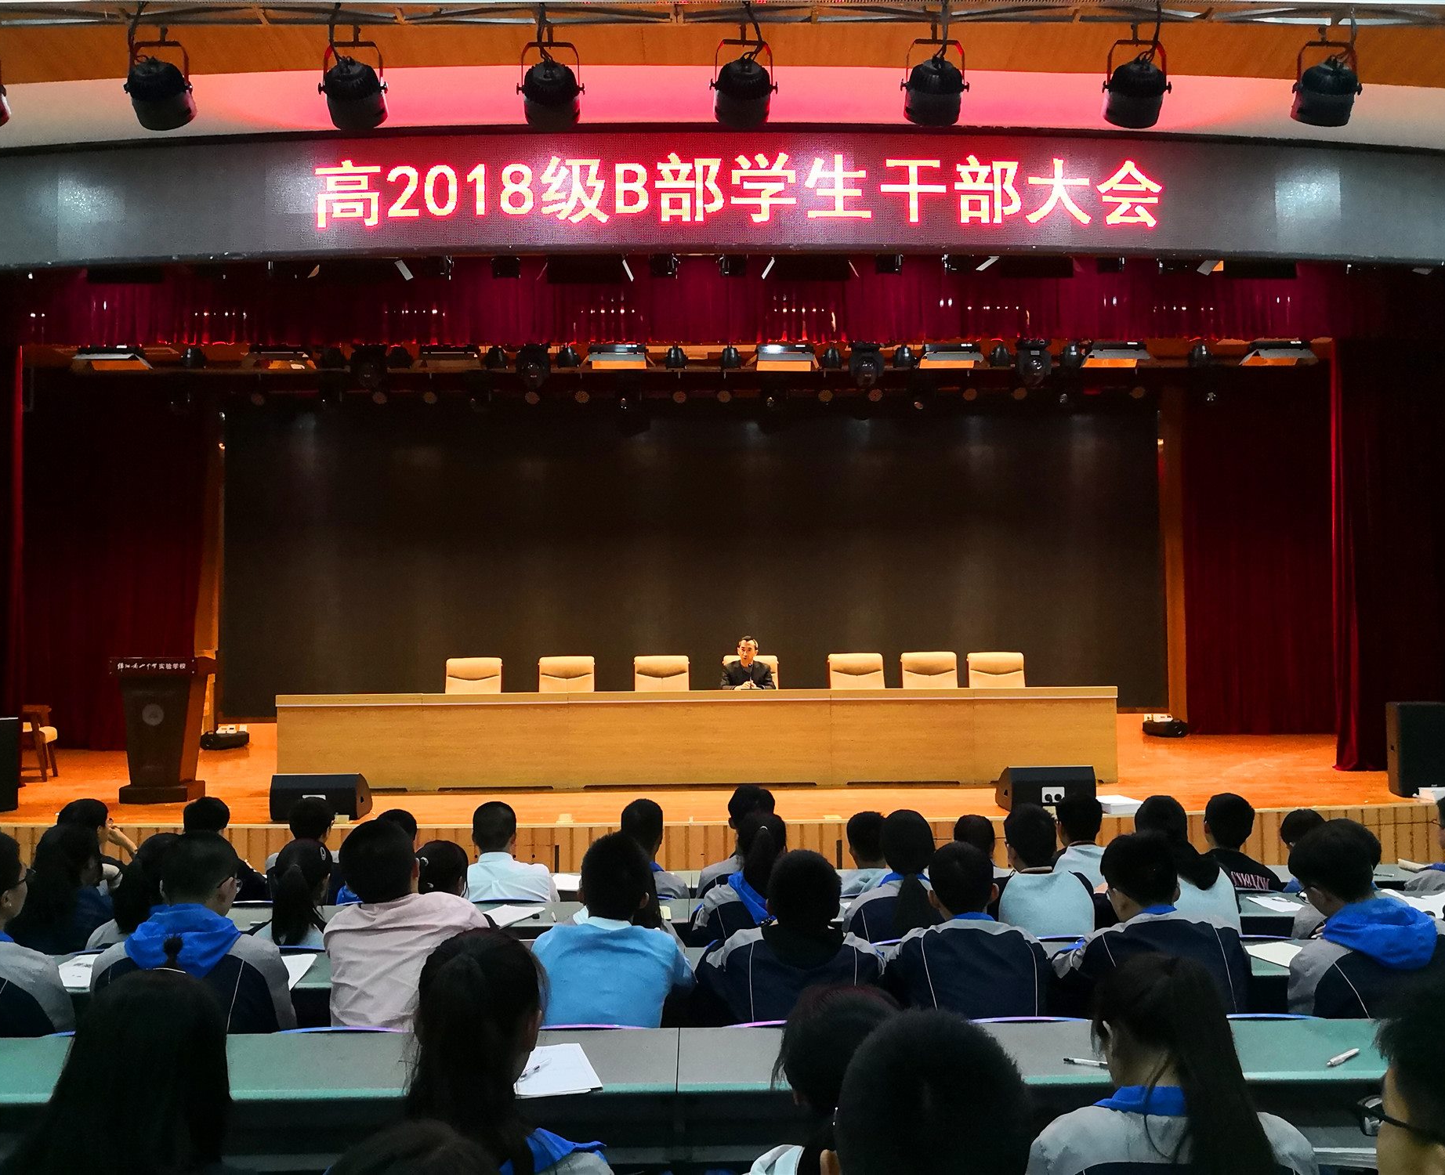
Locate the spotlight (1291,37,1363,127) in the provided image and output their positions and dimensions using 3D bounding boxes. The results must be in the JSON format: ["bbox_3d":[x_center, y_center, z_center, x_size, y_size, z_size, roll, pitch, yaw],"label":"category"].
[{"bbox_3d":[2.649,-2.237,5.370,0.285,0.401,0.280,0,-2,-2],"label":"spotlight"}]

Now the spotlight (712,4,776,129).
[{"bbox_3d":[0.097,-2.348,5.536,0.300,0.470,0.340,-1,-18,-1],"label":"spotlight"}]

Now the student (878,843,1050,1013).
[{"bbox_3d":[0.615,1.257,3.380,0.480,1.171,0.740,0,-2,-2],"label":"student"}]

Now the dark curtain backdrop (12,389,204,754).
[{"bbox_3d":[-7.399,-0.283,14.886,2.359,4.477,0.250,-1,-3,-1],"label":"dark curtain backdrop"}]

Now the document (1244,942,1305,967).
[{"bbox_3d":[1.664,1.069,3.558,0.205,0.008,0.290,1,-4,-21],"label":"document"}]

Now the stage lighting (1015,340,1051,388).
[{"bbox_3d":[3.027,-2.175,11.900,0.350,0.465,0.320,0,-2,-2],"label":"stage lighting"}]

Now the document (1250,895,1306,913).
[{"bbox_3d":[2.115,1.188,4.595,0.160,0.008,0.285,0,-4,-1],"label":"document"}]

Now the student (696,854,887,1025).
[{"bbox_3d":[0.179,1.280,3.379,0.490,1.141,0.700,-1,-3,-1],"label":"student"}]

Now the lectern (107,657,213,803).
[{"bbox_3d":[-4.250,1.074,9.319,0.620,1.080,0.480,0,-2,-5],"label":"lectern"}]

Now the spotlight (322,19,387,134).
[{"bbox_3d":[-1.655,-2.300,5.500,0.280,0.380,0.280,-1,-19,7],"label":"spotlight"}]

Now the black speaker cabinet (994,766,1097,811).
[{"bbox_3d":[2.225,1.351,8.476,0.600,0.330,0.480,-1,-3,-1],"label":"black speaker cabinet"}]

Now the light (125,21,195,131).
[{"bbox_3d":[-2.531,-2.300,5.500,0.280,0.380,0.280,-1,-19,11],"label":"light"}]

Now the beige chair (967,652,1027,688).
[{"bbox_3d":[2.516,1.111,10.878,0.570,1.060,0.620,-1,-3,-1],"label":"beige chair"}]

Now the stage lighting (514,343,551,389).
[{"bbox_3d":[-1.847,-2.175,11.900,0.360,0.480,0.340,0,-4,-1],"label":"stage lighting"}]

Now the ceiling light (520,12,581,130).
[{"bbox_3d":[-0.753,-2.243,5.350,0.285,0.457,0.280,0,-2,-2],"label":"ceiling light"}]

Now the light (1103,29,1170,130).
[{"bbox_3d":[1.814,-2.229,5.350,0.285,0.421,0.280,0,-2,-2],"label":"light"}]

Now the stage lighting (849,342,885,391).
[{"bbox_3d":[1.407,-2.151,11.900,0.350,0.476,0.320,0,-2,-2],"label":"stage lighting"}]

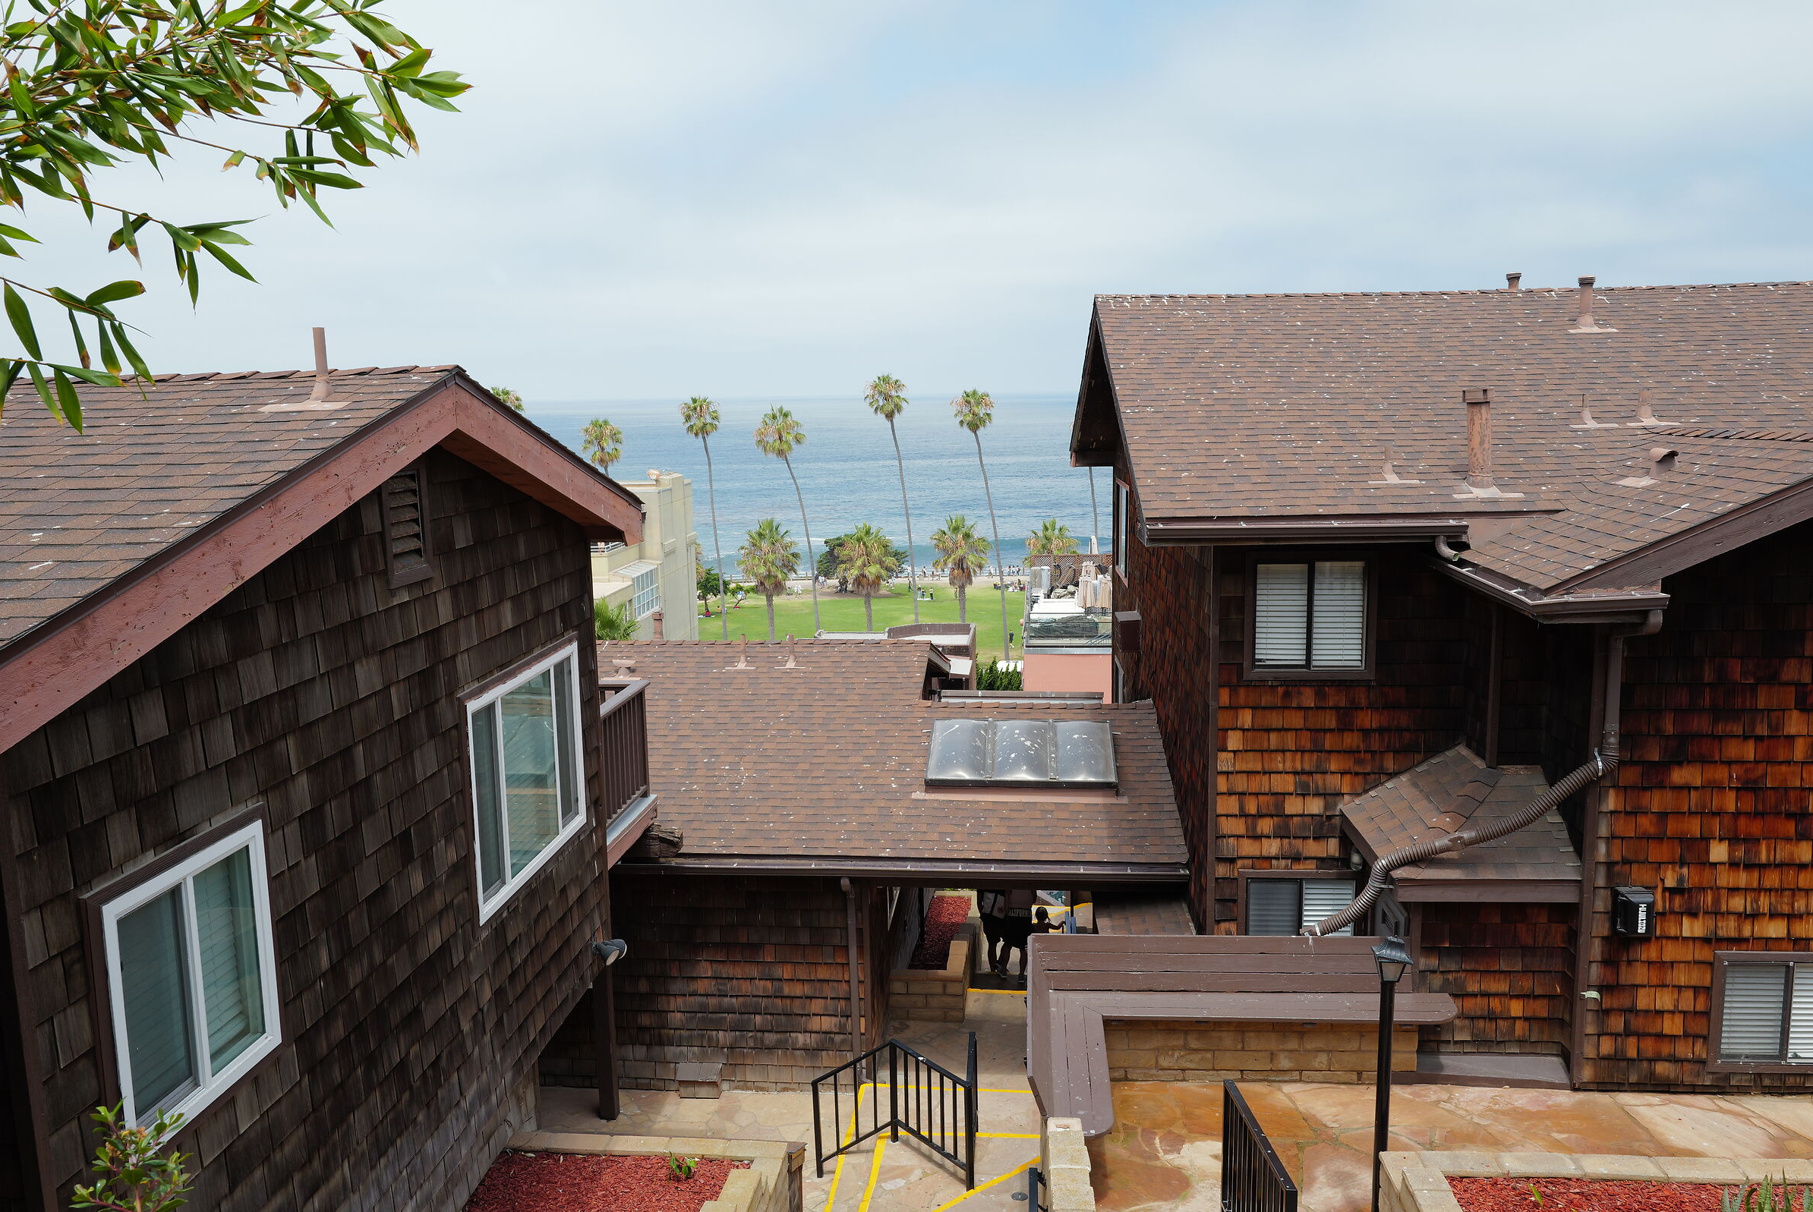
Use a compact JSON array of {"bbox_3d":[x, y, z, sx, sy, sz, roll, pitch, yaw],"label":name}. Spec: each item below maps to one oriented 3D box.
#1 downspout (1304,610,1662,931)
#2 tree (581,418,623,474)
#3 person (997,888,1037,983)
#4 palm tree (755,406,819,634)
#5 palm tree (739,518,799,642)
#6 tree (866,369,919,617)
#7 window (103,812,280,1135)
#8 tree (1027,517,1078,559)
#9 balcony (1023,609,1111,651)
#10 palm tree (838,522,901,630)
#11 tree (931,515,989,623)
[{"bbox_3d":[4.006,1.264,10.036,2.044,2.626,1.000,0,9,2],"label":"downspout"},{"bbox_3d":[-27.223,-5.235,128.627,3.685,23.434,4.000,-1,9,0],"label":"tree"},{"bbox_3d":[1.429,3.971,18.011,0.500,1.720,0.480,0,9,5],"label":"person"},{"bbox_3d":[-10.727,-5.861,128.569,5.514,24.205,4.800,-1,9,0],"label":"palm tree"},{"bbox_3d":[-12.907,-0.874,132.903,5.544,14.705,5.400,-1,9,0],"label":"palm tree"},{"bbox_3d":[-1.135,-7.363,128.361,4.630,26.957,4.300,-1,9,0],"label":"tree"},{"bbox_3d":[-3.370,1.780,6.722,0.100,1.210,1.230,0,9,5],"label":"window"},{"bbox_3d":[13.743,-1.078,132.923,5.016,14.435,5.000,-1,9,0],"label":"tree"},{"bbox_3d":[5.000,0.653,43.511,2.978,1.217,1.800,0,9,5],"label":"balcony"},{"bbox_3d":[-3.256,-0.775,129.364,5.699,13.692,5.600,-1,9,0],"label":"palm tree"},{"bbox_3d":[5.055,-1.141,132.903,5.412,14.700,5.200,-1,9,0],"label":"tree"}]

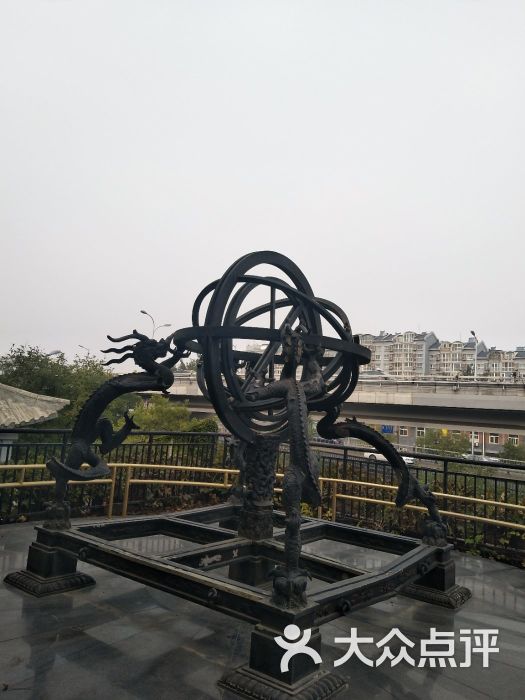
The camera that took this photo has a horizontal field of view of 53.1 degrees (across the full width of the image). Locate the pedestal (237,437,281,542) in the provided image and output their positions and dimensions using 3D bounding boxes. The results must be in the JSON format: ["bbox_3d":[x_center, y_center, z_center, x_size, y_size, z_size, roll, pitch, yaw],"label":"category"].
[{"bbox_3d":[-0.044,1.221,4.707,0.290,0.892,0.290,4,-8,1],"label":"pedestal"}]

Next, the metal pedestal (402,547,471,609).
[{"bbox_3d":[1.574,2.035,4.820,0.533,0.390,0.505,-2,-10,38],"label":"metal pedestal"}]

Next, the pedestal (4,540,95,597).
[{"bbox_3d":[-1.756,1.786,4.407,0.533,0.319,0.505,-2,-10,38],"label":"pedestal"}]

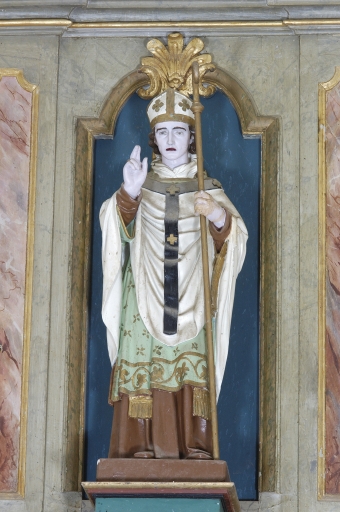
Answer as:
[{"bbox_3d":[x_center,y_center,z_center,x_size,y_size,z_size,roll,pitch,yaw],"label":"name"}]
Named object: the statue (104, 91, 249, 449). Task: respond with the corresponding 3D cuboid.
[{"bbox_3d":[0.010,0.052,6.733,0.451,1.192,0.351,0,-15,4],"label":"statue"}]

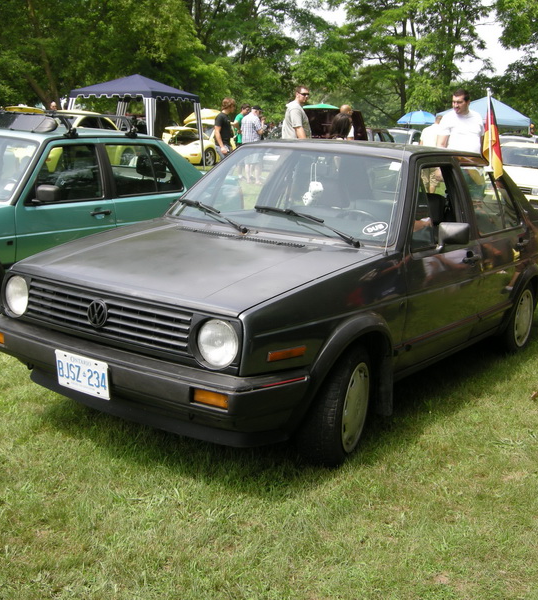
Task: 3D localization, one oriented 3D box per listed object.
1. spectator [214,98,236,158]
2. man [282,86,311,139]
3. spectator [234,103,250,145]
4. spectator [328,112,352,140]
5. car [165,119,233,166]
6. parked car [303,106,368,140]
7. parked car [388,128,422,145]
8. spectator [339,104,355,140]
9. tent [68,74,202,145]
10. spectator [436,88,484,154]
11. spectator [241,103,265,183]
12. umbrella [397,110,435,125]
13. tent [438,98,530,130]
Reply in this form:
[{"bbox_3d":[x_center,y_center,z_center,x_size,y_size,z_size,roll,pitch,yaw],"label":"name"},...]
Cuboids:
[{"bbox_3d":[-0.792,-2.667,14.982,0.420,1.810,0.550,7,13,21],"label":"spectator"},{"bbox_3d":[0.362,-2.103,11.880,0.400,1.850,0.550,4,11,6],"label":"man"},{"bbox_3d":[-0.622,-3.747,20.067,0.380,1.780,0.520,9,14,29],"label":"spectator"},{"bbox_3d":[1.012,-1.903,12.158,0.460,1.620,0.360,6,12,19],"label":"spectator"},{"bbox_3d":[-2.012,-4.816,25.333,1.780,1.360,4.300,7,12,24],"label":"car"},{"bbox_3d":[1.449,-2.964,17.354,1.680,1.560,4.000,4,12,10],"label":"parked car"},{"bbox_3d":[5.316,-5.970,32.749,1.760,1.530,4.400,8,13,27],"label":"parked car"},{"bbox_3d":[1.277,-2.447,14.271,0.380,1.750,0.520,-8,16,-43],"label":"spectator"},{"bbox_3d":[-3.608,-4.883,22.742,2.850,2.480,2.850,7,12,22],"label":"tent"},{"bbox_3d":[1.700,-0.992,7.700,0.580,1.820,0.360,7,13,20],"label":"spectator"},{"bbox_3d":[-0.370,-3.603,19.271,0.520,1.750,0.420,12,15,41],"label":"spectator"},{"bbox_3d":[6.464,-7.073,36.224,1.900,2.300,1.900,2,11,0],"label":"umbrella"},{"bbox_3d":[7.331,-5.761,28.742,3.050,2.660,3.050,5,13,13],"label":"tent"}]

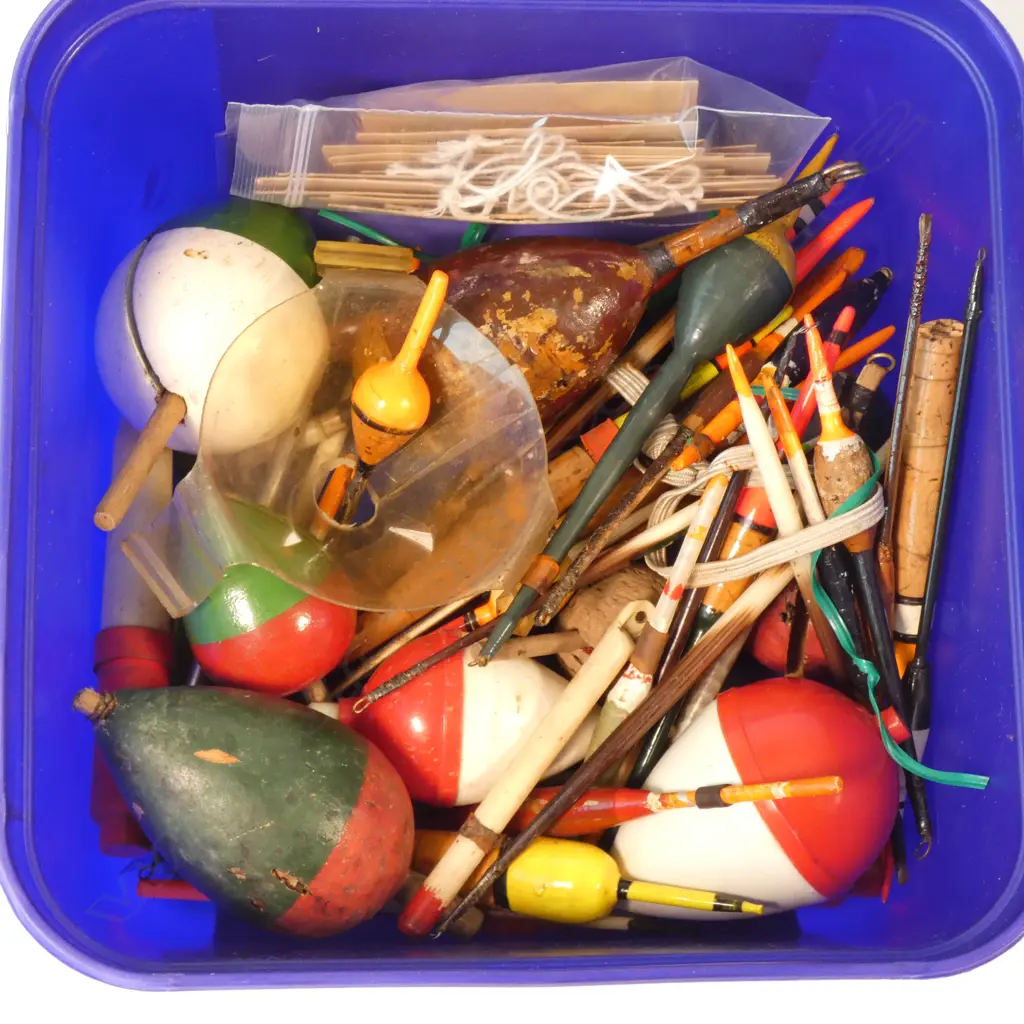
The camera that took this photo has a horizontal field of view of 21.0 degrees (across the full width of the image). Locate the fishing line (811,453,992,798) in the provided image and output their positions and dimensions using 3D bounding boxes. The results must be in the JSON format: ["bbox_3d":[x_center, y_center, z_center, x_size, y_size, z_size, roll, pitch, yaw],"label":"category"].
[{"bbox_3d":[0.086,0.027,0.642,0.024,0.024,0.086,-17,79,-7],"label":"fishing line"}]

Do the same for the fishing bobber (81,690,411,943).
[{"bbox_3d":[-0.062,0.062,0.637,0.087,0.051,0.051,28,82,-13],"label":"fishing bobber"}]

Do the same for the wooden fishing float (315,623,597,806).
[{"bbox_3d":[-0.012,0.049,0.653,0.072,0.043,0.043,5,86,-3],"label":"wooden fishing float"}]

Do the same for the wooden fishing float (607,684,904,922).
[{"bbox_3d":[0.058,0.069,0.651,0.072,0.054,0.054,-27,82,-2],"label":"wooden fishing float"}]

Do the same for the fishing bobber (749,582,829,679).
[{"bbox_3d":[0.067,0.029,0.671,0.020,0.020,0.021,0,89,6],"label":"fishing bobber"}]

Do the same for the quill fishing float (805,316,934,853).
[{"bbox_3d":[0.082,0.017,0.646,0.014,0.014,0.130,-12,91,7],"label":"quill fishing float"}]

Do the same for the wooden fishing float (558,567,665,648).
[{"bbox_3d":[0.024,0.024,0.657,0.026,0.025,0.025,1,78,-4],"label":"wooden fishing float"}]

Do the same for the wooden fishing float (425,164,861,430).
[{"bbox_3d":[0.032,-0.057,0.660,0.115,0.046,0.046,-26,93,-1],"label":"wooden fishing float"}]

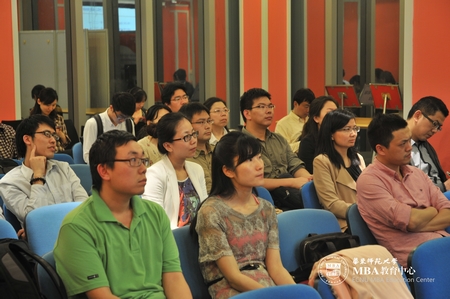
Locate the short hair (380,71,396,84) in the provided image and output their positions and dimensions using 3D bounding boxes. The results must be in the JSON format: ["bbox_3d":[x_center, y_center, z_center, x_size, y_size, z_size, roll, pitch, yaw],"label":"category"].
[{"bbox_3d":[1.430,-0.627,9.200,0.160,0.140,0.180,-1,8,0],"label":"short hair"}]

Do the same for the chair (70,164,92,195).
[{"bbox_3d":[-0.786,0.528,6.452,0.500,0.820,0.560,-4,8,-25],"label":"chair"}]

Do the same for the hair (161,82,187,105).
[{"bbox_3d":[-0.345,-0.379,7.100,0.160,0.150,0.180,-6,9,-35],"label":"hair"}]

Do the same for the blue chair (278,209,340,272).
[{"bbox_3d":[0.487,0.722,4.873,0.500,0.820,0.560,-4,8,-26],"label":"blue chair"}]

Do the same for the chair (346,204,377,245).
[{"bbox_3d":[0.939,0.694,5.048,0.500,0.820,0.560,-5,9,-33],"label":"chair"}]

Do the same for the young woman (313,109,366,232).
[{"bbox_3d":[0.767,0.402,5.756,0.470,1.218,0.780,-6,9,-37],"label":"young woman"}]

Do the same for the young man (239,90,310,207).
[{"bbox_3d":[0.346,0.291,6.352,0.520,1.291,0.800,-5,9,-33],"label":"young man"}]

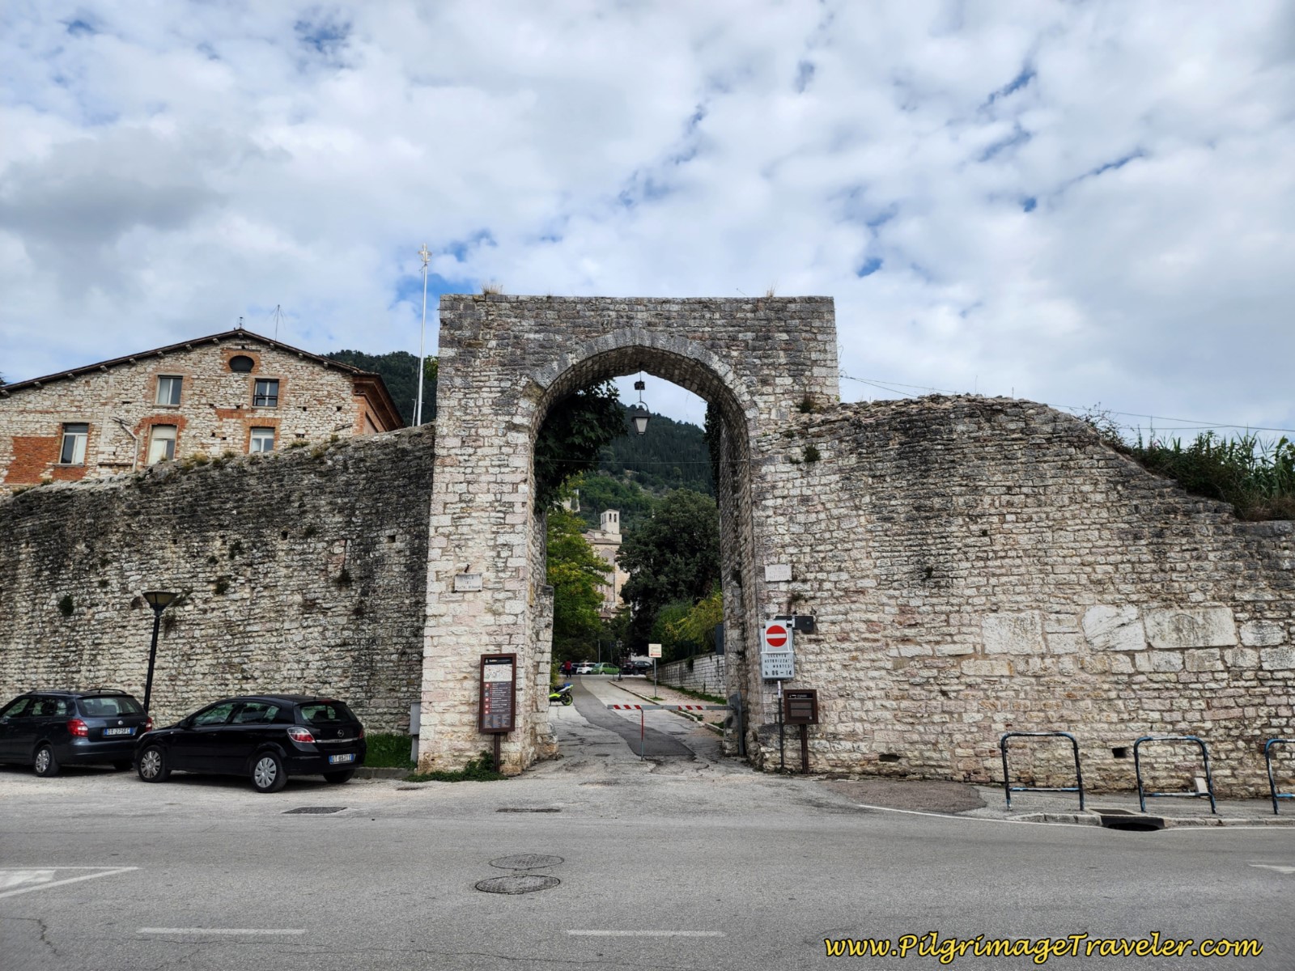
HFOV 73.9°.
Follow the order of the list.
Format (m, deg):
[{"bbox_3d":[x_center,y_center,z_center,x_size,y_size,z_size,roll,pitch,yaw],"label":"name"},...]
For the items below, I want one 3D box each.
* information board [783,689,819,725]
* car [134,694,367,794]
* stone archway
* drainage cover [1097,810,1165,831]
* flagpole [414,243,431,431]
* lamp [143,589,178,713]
[{"bbox_3d":[2.943,4.248,16.467,0.658,0.638,0.100,0,-13,-1],"label":"information board"},{"bbox_3d":[-7.050,4.511,15.252,4.250,1.460,1.790,-6,-14,23],"label":"car"},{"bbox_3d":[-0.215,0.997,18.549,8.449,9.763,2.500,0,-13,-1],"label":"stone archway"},{"bbox_3d":[5.788,4.066,10.457,0.740,0.150,0.550,0,-13,0],"label":"drainage cover"},{"bbox_3d":[-6.444,-0.426,23.700,0.280,13.648,0.280,0,-13,0],"label":"flagpole"},{"bbox_3d":[-11.040,4.183,19.047,0.660,3.678,0.660,0,-13,0],"label":"lamp"}]

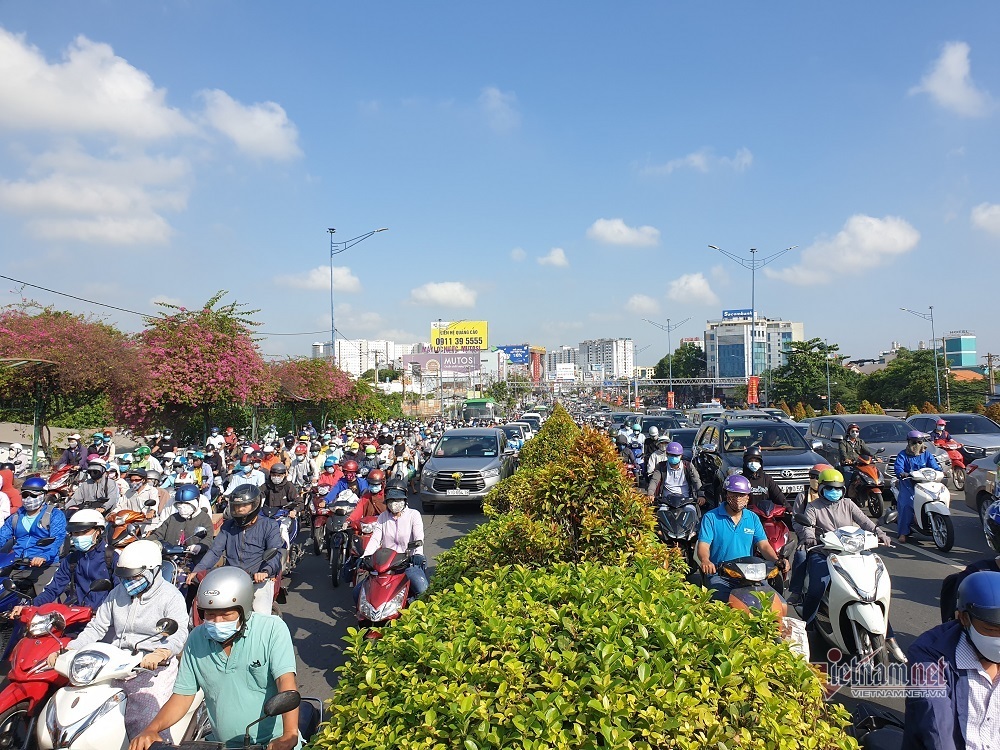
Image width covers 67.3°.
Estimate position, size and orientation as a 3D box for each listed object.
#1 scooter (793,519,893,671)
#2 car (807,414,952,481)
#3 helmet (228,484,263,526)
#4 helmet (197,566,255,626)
[{"bbox_3d":[3.061,1.795,6.698,0.730,1.180,1.860,-1,-2,-1],"label":"scooter"},{"bbox_3d":[8.500,1.790,17.450,1.830,1.795,4.735,-1,-2,5],"label":"car"},{"bbox_3d":[-2.074,1.063,6.120,0.260,0.290,0.320,-1,-2,-1],"label":"helmet"},{"bbox_3d":[-1.313,1.054,3.600,0.250,0.260,0.290,-1,-2,3],"label":"helmet"}]

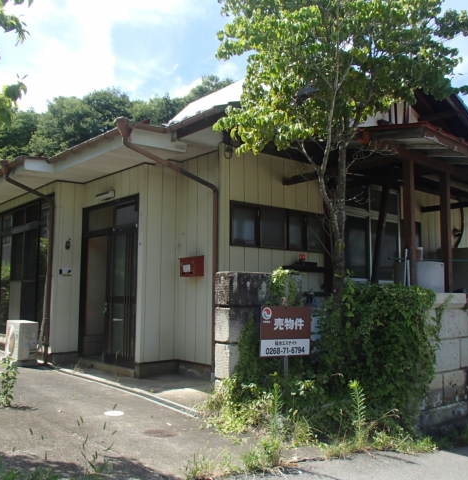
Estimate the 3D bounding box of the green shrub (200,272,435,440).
[{"bbox_3d":[0.794,0.954,4.531,1.950,1.240,0.800,5,-8,-41],"label":"green shrub"}]

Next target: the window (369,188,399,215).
[{"bbox_3d":[2.567,-0.656,8.866,0.863,0.365,0.071,5,-8,-41],"label":"window"}]

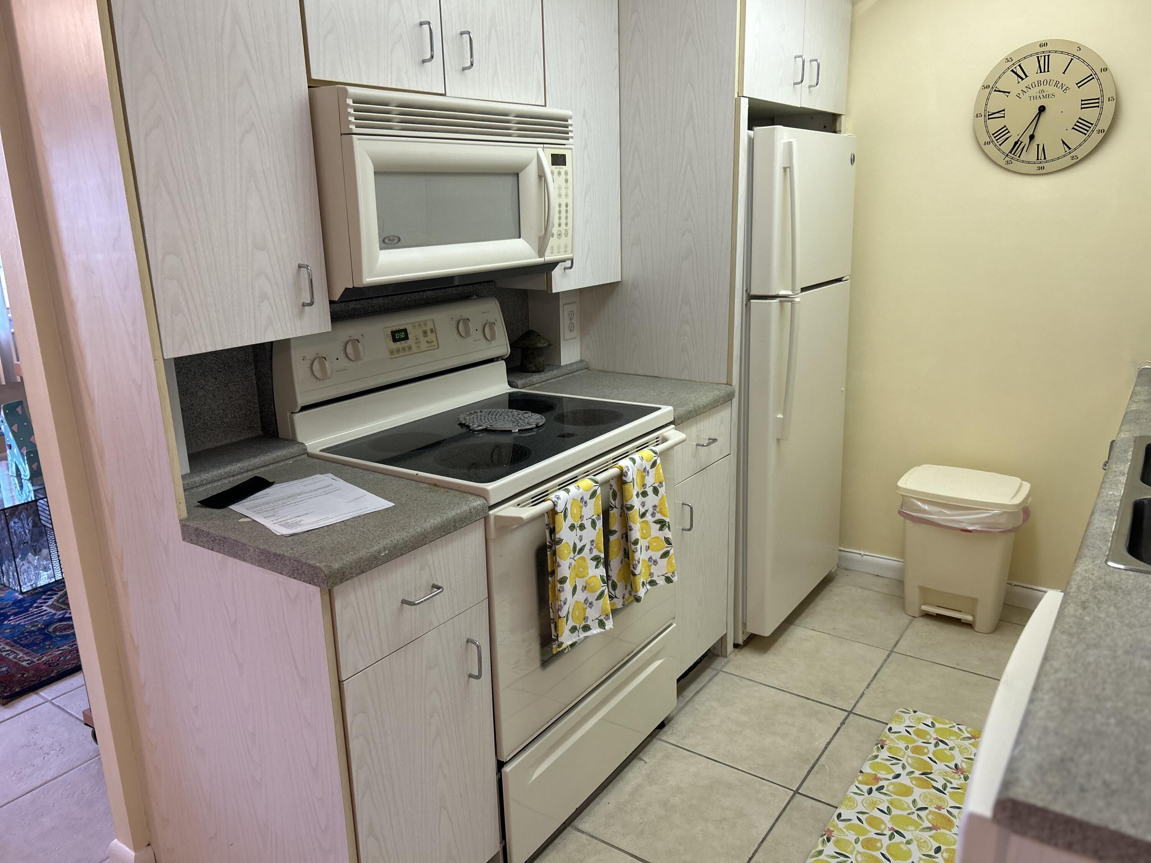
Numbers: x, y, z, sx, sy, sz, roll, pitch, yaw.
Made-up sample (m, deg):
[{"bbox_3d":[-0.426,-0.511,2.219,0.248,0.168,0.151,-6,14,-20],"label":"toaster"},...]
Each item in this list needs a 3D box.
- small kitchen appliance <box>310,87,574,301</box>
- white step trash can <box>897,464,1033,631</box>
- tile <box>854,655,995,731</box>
[{"bbox_3d":[-0.383,-0.579,2.130,0.403,0.418,0.752,9,18,34],"label":"small kitchen appliance"},{"bbox_3d":[1.333,0.409,3.015,0.371,0.495,0.260,9,18,34],"label":"white step trash can"},{"bbox_3d":[1.088,0.801,2.559,0.407,0.010,0.407,9,18,34],"label":"tile"}]

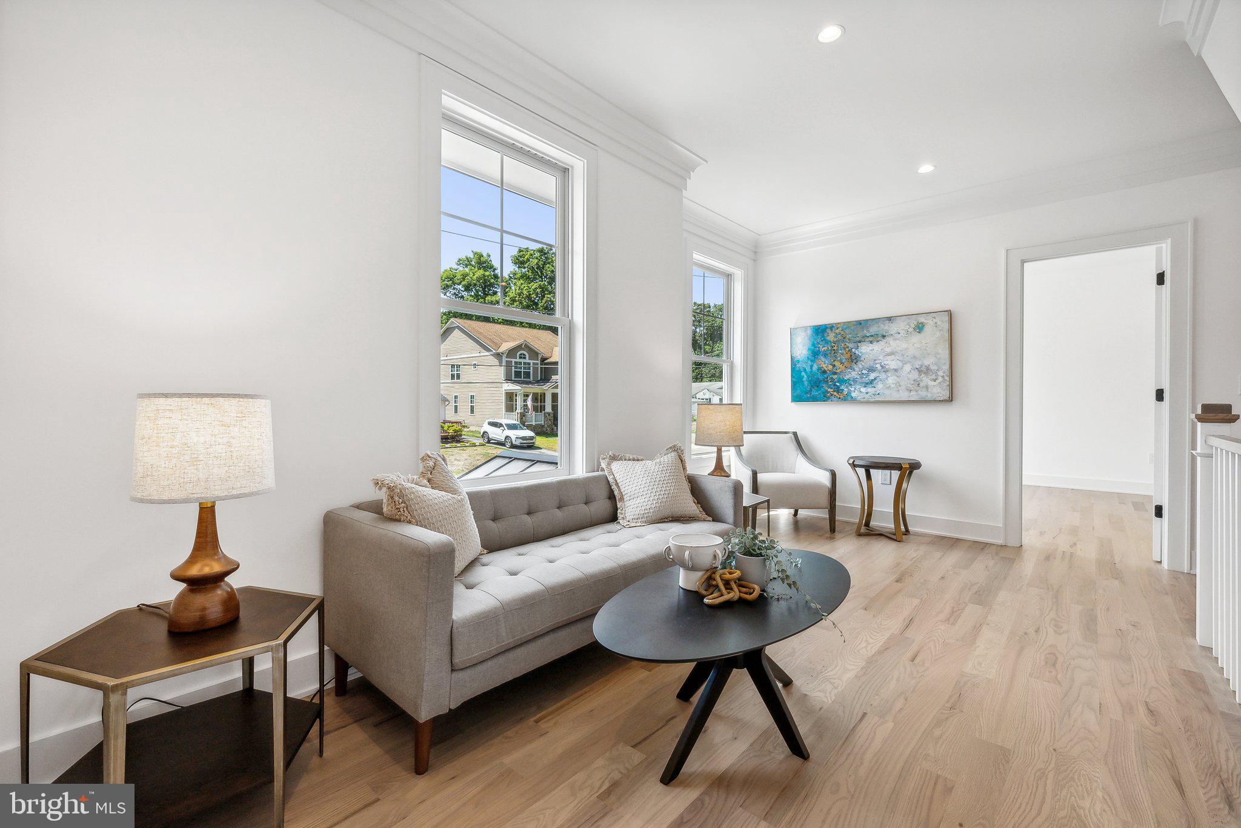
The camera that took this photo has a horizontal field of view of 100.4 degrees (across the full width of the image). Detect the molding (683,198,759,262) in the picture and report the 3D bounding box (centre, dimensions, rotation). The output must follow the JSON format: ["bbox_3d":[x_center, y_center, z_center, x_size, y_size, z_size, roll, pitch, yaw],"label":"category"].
[{"bbox_3d":[0.872,-1.645,4.593,0.140,0.210,1.600,1,1,42],"label":"molding"}]

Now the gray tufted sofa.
[{"bbox_3d":[-0.215,0.675,2.344,0.750,0.690,1.815,1,1,42],"label":"gray tufted sofa"}]

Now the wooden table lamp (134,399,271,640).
[{"bbox_3d":[-1.107,0.252,1.379,0.300,0.610,0.300,1,1,42],"label":"wooden table lamp"}]

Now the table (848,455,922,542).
[{"bbox_3d":[2.154,0.677,4.232,0.540,0.605,0.540,1,1,42],"label":"table"}]

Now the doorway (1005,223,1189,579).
[{"bbox_3d":[3.254,-0.113,3.596,0.940,2.200,0.150,1,1,42],"label":"doorway"}]

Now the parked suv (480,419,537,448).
[{"bbox_3d":[-8.248,1.411,38.000,4.780,1.700,1.900,3,3,42],"label":"parked suv"}]

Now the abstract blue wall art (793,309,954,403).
[{"bbox_3d":[2.128,-0.463,4.526,1.310,0.710,0.045,1,1,42],"label":"abstract blue wall art"}]

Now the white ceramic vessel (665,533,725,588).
[{"bbox_3d":[0.256,0.502,1.745,0.200,0.155,0.200,0,1,0],"label":"white ceramic vessel"}]

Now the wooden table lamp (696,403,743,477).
[{"bbox_3d":[0.632,0.228,3.291,0.300,0.610,0.300,0,1,0],"label":"wooden table lamp"}]

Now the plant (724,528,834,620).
[{"bbox_3d":[0.505,0.489,1.684,0.350,0.205,0.250,1,1,42],"label":"plant"}]

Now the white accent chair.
[{"bbox_3d":[1.364,0.577,4.537,0.720,0.800,0.740,0,1,-8],"label":"white accent chair"}]

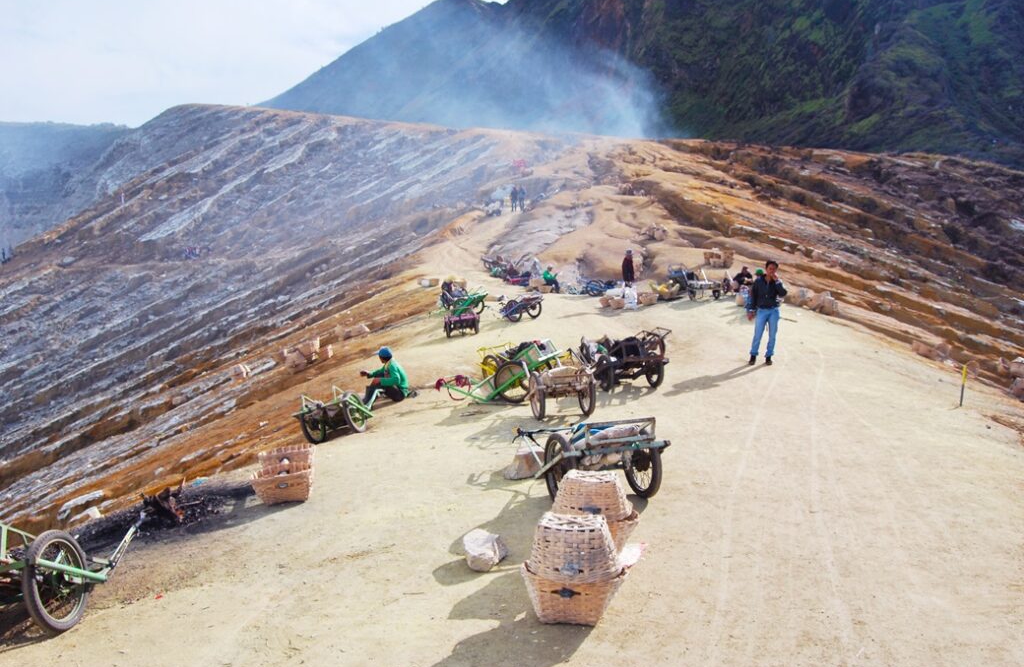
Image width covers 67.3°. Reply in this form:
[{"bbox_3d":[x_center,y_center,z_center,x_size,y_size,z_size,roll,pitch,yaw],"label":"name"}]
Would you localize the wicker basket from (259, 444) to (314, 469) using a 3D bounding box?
[{"bbox_3d":[-2.210,1.340,7.600,0.560,0.290,0.420,-5,10,-13],"label":"wicker basket"}]

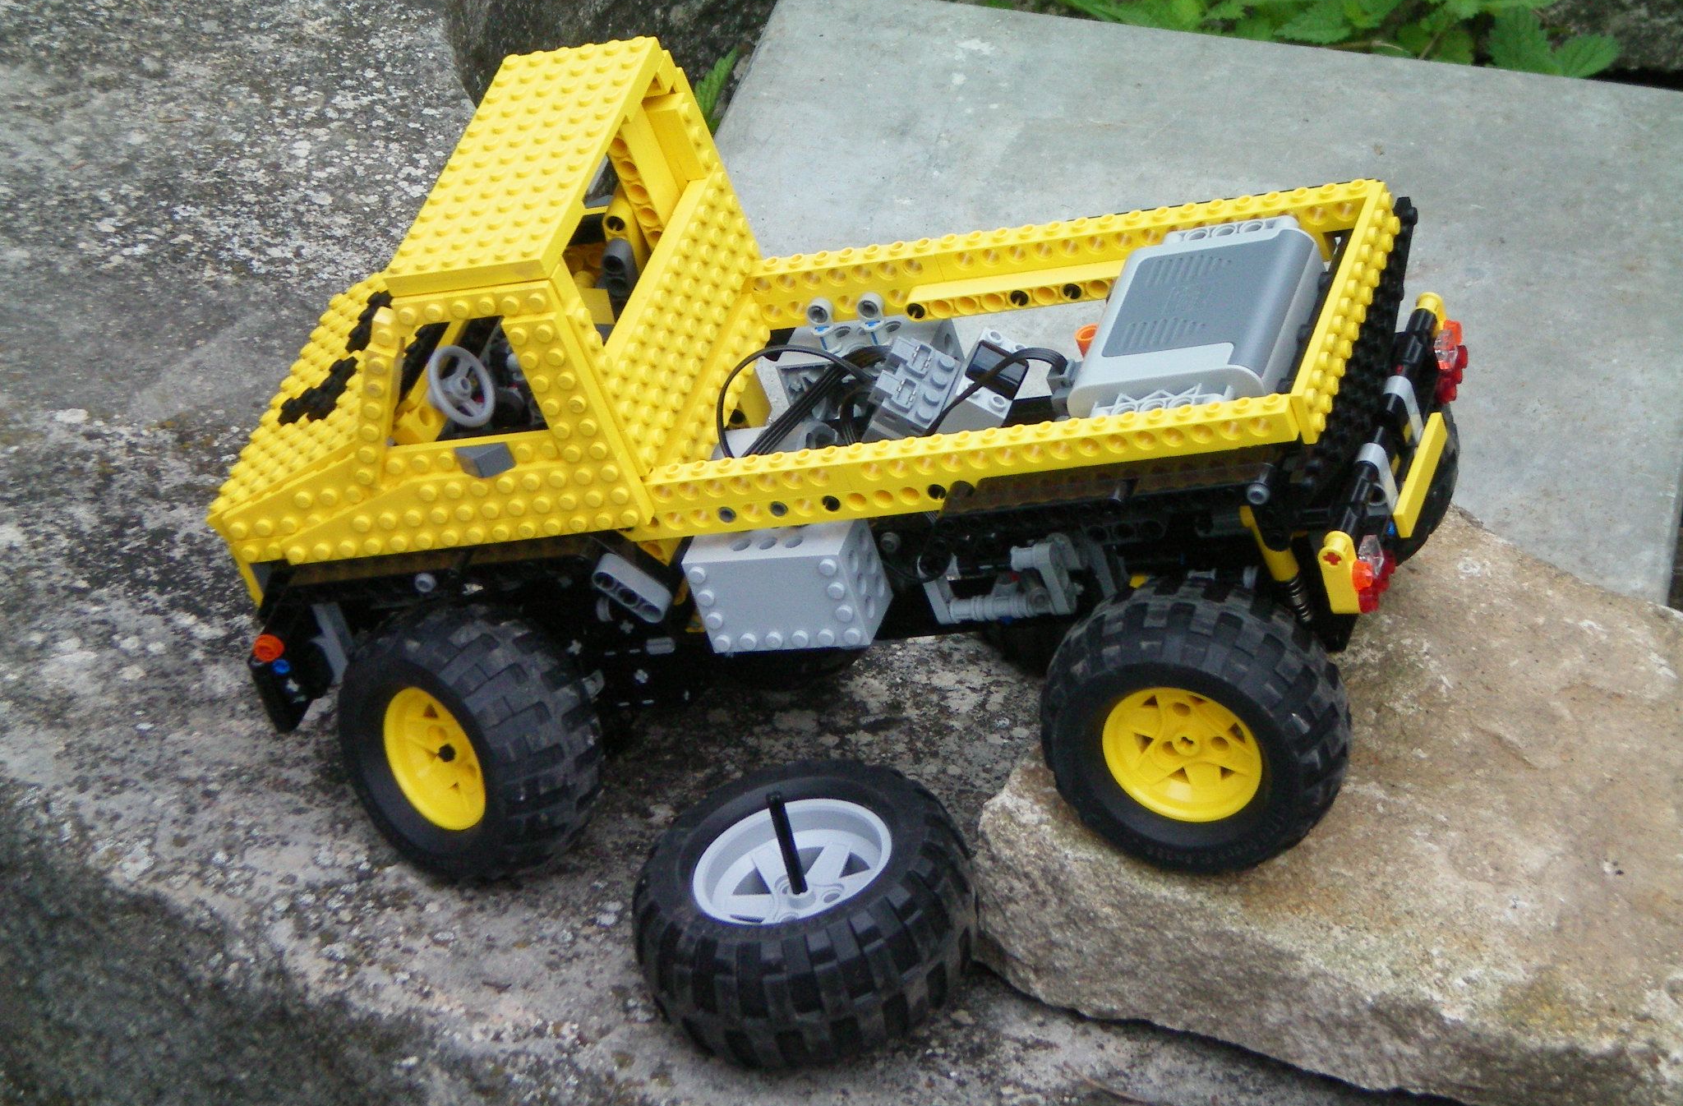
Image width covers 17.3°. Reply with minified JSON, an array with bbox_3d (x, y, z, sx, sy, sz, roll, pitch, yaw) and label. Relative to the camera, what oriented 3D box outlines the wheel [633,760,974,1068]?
[{"bbox_3d":[-0.011,0.098,1.545,0.095,0.052,0.095,-11,31,7],"label":"wheel"}]

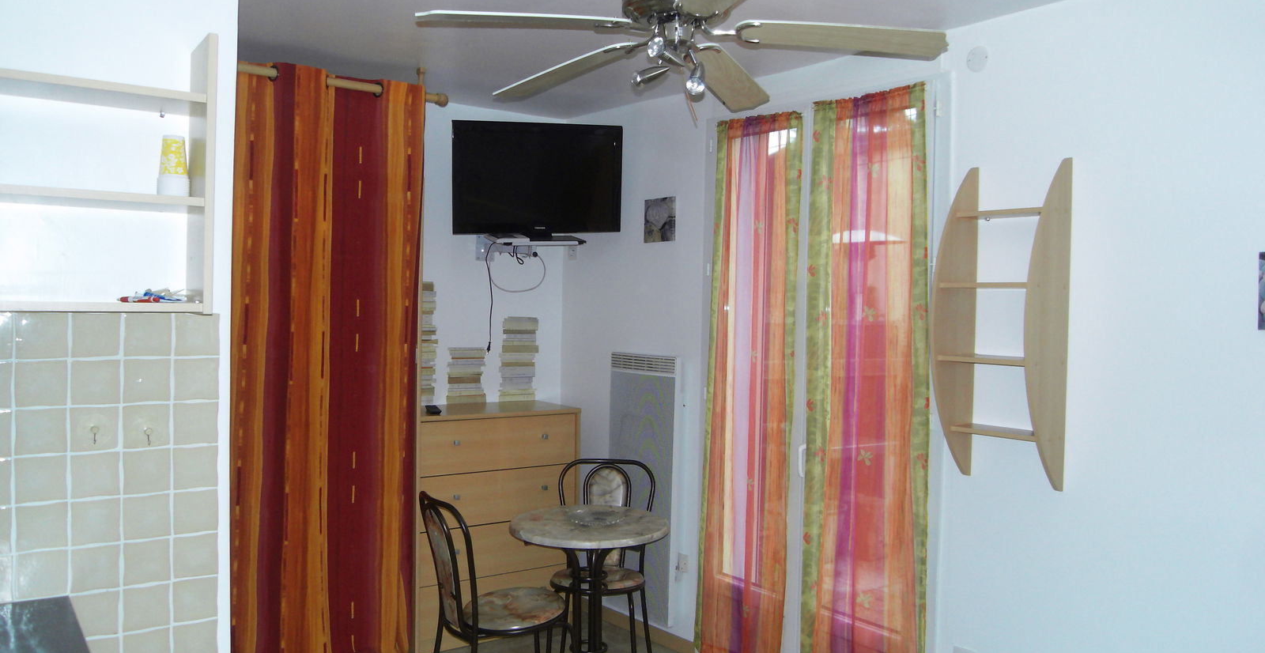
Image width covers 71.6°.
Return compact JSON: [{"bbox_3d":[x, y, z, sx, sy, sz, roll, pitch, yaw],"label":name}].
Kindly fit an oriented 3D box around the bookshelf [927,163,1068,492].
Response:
[{"bbox_3d":[1.091,-0.008,2.632,0.251,0.990,0.309,0,2,-40],"label":"bookshelf"}]

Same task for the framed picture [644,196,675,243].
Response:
[{"bbox_3d":[0.121,-0.478,3.949,0.018,0.198,0.207,0,2,-40],"label":"framed picture"}]

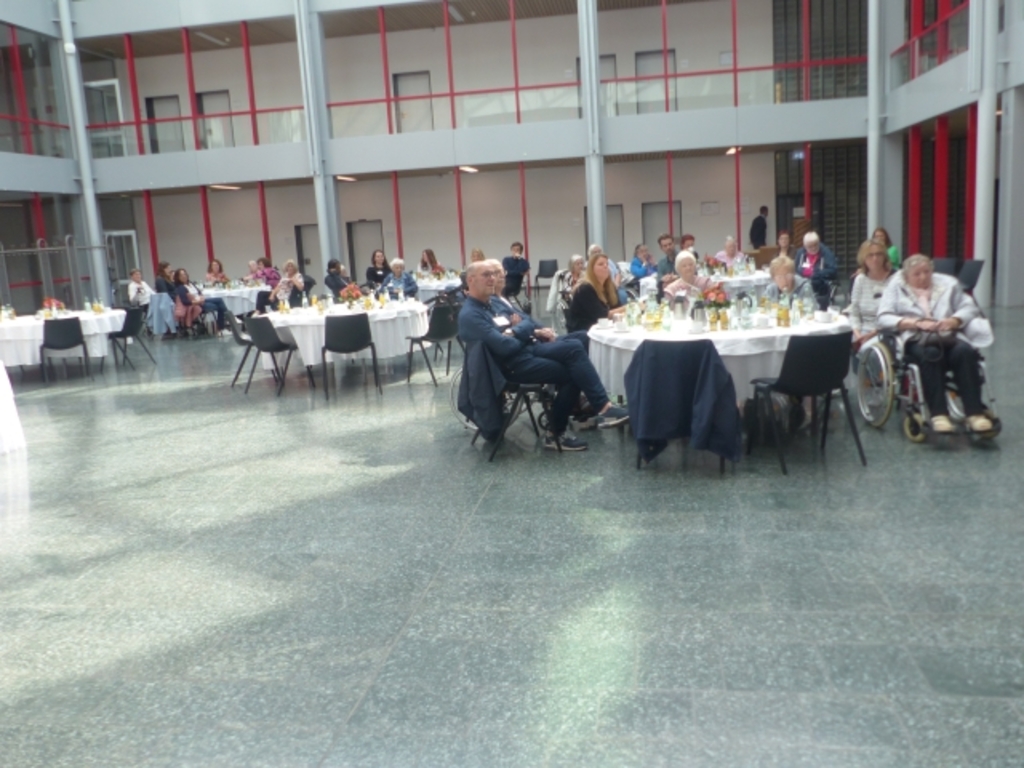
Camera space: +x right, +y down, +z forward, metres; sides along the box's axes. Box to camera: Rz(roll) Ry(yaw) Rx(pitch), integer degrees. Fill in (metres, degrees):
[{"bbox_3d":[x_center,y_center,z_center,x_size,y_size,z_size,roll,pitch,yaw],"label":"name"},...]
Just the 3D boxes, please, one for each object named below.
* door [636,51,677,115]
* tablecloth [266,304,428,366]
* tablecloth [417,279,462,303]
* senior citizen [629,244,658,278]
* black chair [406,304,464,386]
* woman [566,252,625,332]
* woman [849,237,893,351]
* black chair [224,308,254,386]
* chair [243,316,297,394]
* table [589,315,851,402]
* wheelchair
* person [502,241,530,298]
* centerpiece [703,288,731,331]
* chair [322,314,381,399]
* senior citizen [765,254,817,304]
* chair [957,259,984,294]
[{"bbox_3d":[3.506,-6.943,20.709,0.970,2.050,0.120,-2,11,9],"label":"door"},{"bbox_3d":[-1.829,-0.470,9.726,1.830,0.760,1.830,-3,10,1],"label":"tablecloth"},{"bbox_3d":[-1.091,-1.295,13.315,1.800,0.520,1.800,-2,11,9],"label":"tablecloth"},{"bbox_3d":[2.018,-1.392,12.551,0.780,1.280,0.500,5,12,41],"label":"senior citizen"},{"bbox_3d":[-0.767,-0.425,9.156,0.520,0.800,0.540,-11,12,-39],"label":"black chair"},{"bbox_3d":[0.787,-0.371,6.689,0.760,1.280,0.500,-2,10,7],"label":"woman"},{"bbox_3d":[2.541,-0.343,5.923,0.500,1.300,0.780,-1,10,12],"label":"woman"},{"bbox_3d":[-2.878,-0.420,9.606,0.520,0.790,0.520,-6,10,-11],"label":"black chair"},{"bbox_3d":[-2.495,-0.334,9.119,0.530,0.810,0.550,4,12,35],"label":"chair"},{"bbox_3d":[1.450,-0.046,6.177,1.800,0.760,1.800,-4,10,0],"label":"table"},{"bbox_3d":[2.797,-0.139,5.790,0.640,0.910,1.030,-4,10,-1],"label":"wheelchair"},{"bbox_3d":[0.095,-1.702,14.625,0.520,1.320,0.650,-1,10,14],"label":"person"},{"bbox_3d":[1.458,-0.557,6.130,0.210,0.280,0.210,-4,10,0],"label":"centerpiece"},{"bbox_3d":[-1.642,-0.294,8.677,0.520,0.800,0.540,-6,10,-15],"label":"chair"},{"bbox_3d":[2.178,-0.430,6.849,0.500,1.200,0.700,1,11,24],"label":"senior citizen"},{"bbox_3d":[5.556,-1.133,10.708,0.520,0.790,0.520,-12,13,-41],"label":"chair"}]

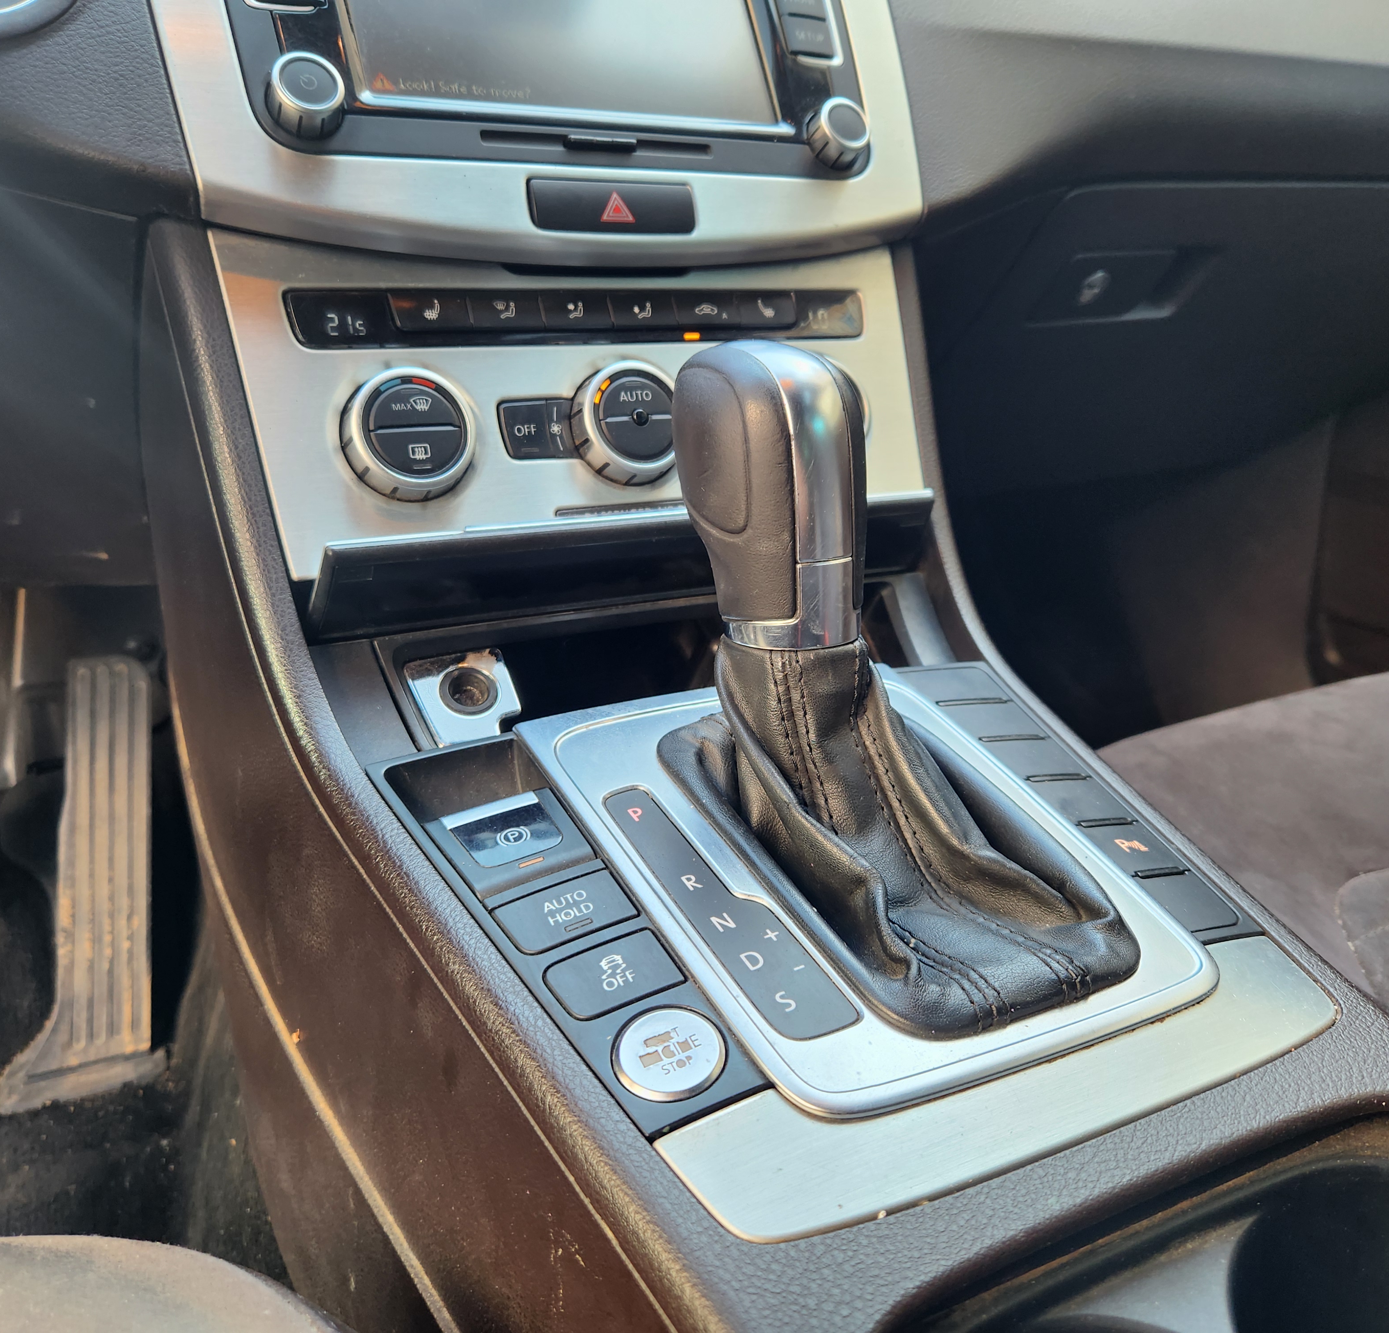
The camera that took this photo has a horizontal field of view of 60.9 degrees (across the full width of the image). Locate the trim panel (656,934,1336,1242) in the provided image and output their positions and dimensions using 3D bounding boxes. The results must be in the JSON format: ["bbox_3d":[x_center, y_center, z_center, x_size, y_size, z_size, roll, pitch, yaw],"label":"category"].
[{"bbox_3d":[0.079,0.091,0.261,0.172,0.012,0.036,-9,33,-26],"label":"trim panel"}]

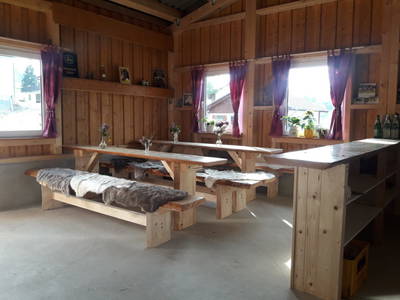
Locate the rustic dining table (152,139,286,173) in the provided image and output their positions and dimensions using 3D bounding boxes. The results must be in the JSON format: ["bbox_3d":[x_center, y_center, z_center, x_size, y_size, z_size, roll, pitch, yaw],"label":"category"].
[{"bbox_3d":[0.135,0.309,5.150,2.339,0.771,0.491,5,7,40],"label":"rustic dining table"}]

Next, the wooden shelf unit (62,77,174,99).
[{"bbox_3d":[-1.276,-1.009,5.441,0.133,0.159,2.217,5,7,40],"label":"wooden shelf unit"}]

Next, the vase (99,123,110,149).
[{"bbox_3d":[-1.266,-0.189,4.302,0.160,0.344,0.144,1,5,0],"label":"vase"}]

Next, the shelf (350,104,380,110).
[{"bbox_3d":[2.138,-0.554,4.162,0.343,0.052,0.133,5,7,40],"label":"shelf"}]

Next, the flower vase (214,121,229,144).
[{"bbox_3d":[0.341,-0.269,5.134,0.223,0.387,0.190,1,5,0],"label":"flower vase"}]

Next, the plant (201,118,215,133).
[{"bbox_3d":[0.127,-0.430,5.853,0.272,0.280,0.231,1,5,0],"label":"plant"}]

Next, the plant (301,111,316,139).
[{"bbox_3d":[1.568,-0.367,4.665,0.210,0.402,0.199,1,5,0],"label":"plant"}]

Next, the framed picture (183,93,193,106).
[{"bbox_3d":[-0.226,-0.945,6.107,0.233,0.245,0.023,5,0,40],"label":"framed picture"}]

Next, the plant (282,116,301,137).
[{"bbox_3d":[1.364,-0.343,4.848,0.286,0.317,0.243,1,5,0],"label":"plant"}]

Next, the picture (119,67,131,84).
[{"bbox_3d":[-1.266,-1.241,5.410,0.167,0.299,0.023,-4,-6,-39],"label":"picture"}]

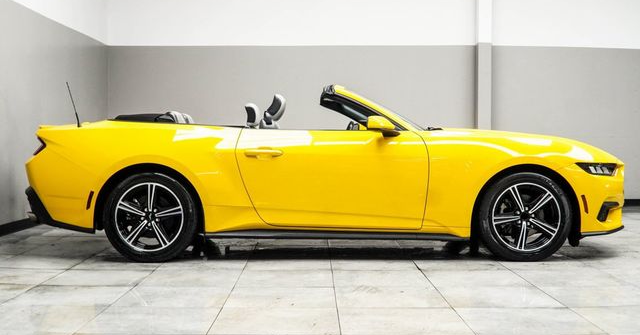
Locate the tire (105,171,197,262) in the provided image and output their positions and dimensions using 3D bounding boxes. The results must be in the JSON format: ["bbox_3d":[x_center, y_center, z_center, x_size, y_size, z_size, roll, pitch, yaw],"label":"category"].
[{"bbox_3d":[-1.233,0.361,4.860,0.675,0.675,0.235,0,2,0],"label":"tire"}]

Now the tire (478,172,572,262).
[{"bbox_3d":[1.499,0.347,4.890,0.685,0.685,0.240,0,2,-1],"label":"tire"}]

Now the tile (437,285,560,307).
[{"bbox_3d":[0.996,0.736,3.718,0.600,0.010,0.530,0,2,0],"label":"tile"}]

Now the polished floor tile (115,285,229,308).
[{"bbox_3d":[-0.817,0.738,3.741,0.608,0.010,0.525,0,2,0],"label":"polished floor tile"}]

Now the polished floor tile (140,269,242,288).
[{"bbox_3d":[-0.825,0.722,4.253,0.608,0.010,0.525,0,2,0],"label":"polished floor tile"}]

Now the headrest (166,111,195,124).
[{"bbox_3d":[-1.166,-0.404,5.420,0.180,0.140,0.280,0,2,-1],"label":"headrest"}]

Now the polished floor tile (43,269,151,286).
[{"bbox_3d":[-1.413,0.708,4.203,0.600,0.010,0.530,0,2,0],"label":"polished floor tile"}]

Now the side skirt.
[{"bbox_3d":[0.124,0.491,4.830,1.930,0.085,0.100,0,2,-1],"label":"side skirt"}]

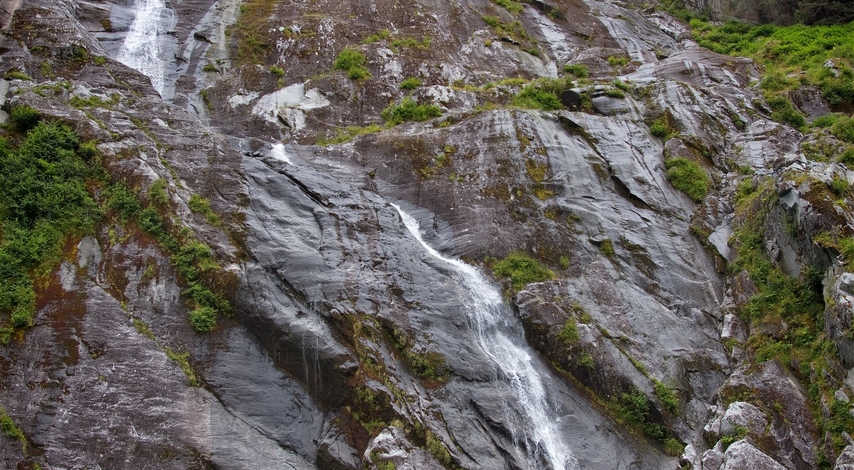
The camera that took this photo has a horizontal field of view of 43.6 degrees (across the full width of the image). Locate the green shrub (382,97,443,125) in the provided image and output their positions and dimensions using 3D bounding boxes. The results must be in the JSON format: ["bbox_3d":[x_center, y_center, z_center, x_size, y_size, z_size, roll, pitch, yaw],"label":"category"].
[{"bbox_3d":[-0.843,-7.178,62.000,3.487,1.563,2.267,0,-23,-1],"label":"green shrub"}]

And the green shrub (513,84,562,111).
[{"bbox_3d":[6.526,-8.120,63.000,2.953,1.692,1.919,-3,-23,6],"label":"green shrub"}]

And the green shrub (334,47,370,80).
[{"bbox_3d":[-4.609,-10.610,66.000,2.227,2.159,1.782,2,-23,-4],"label":"green shrub"}]

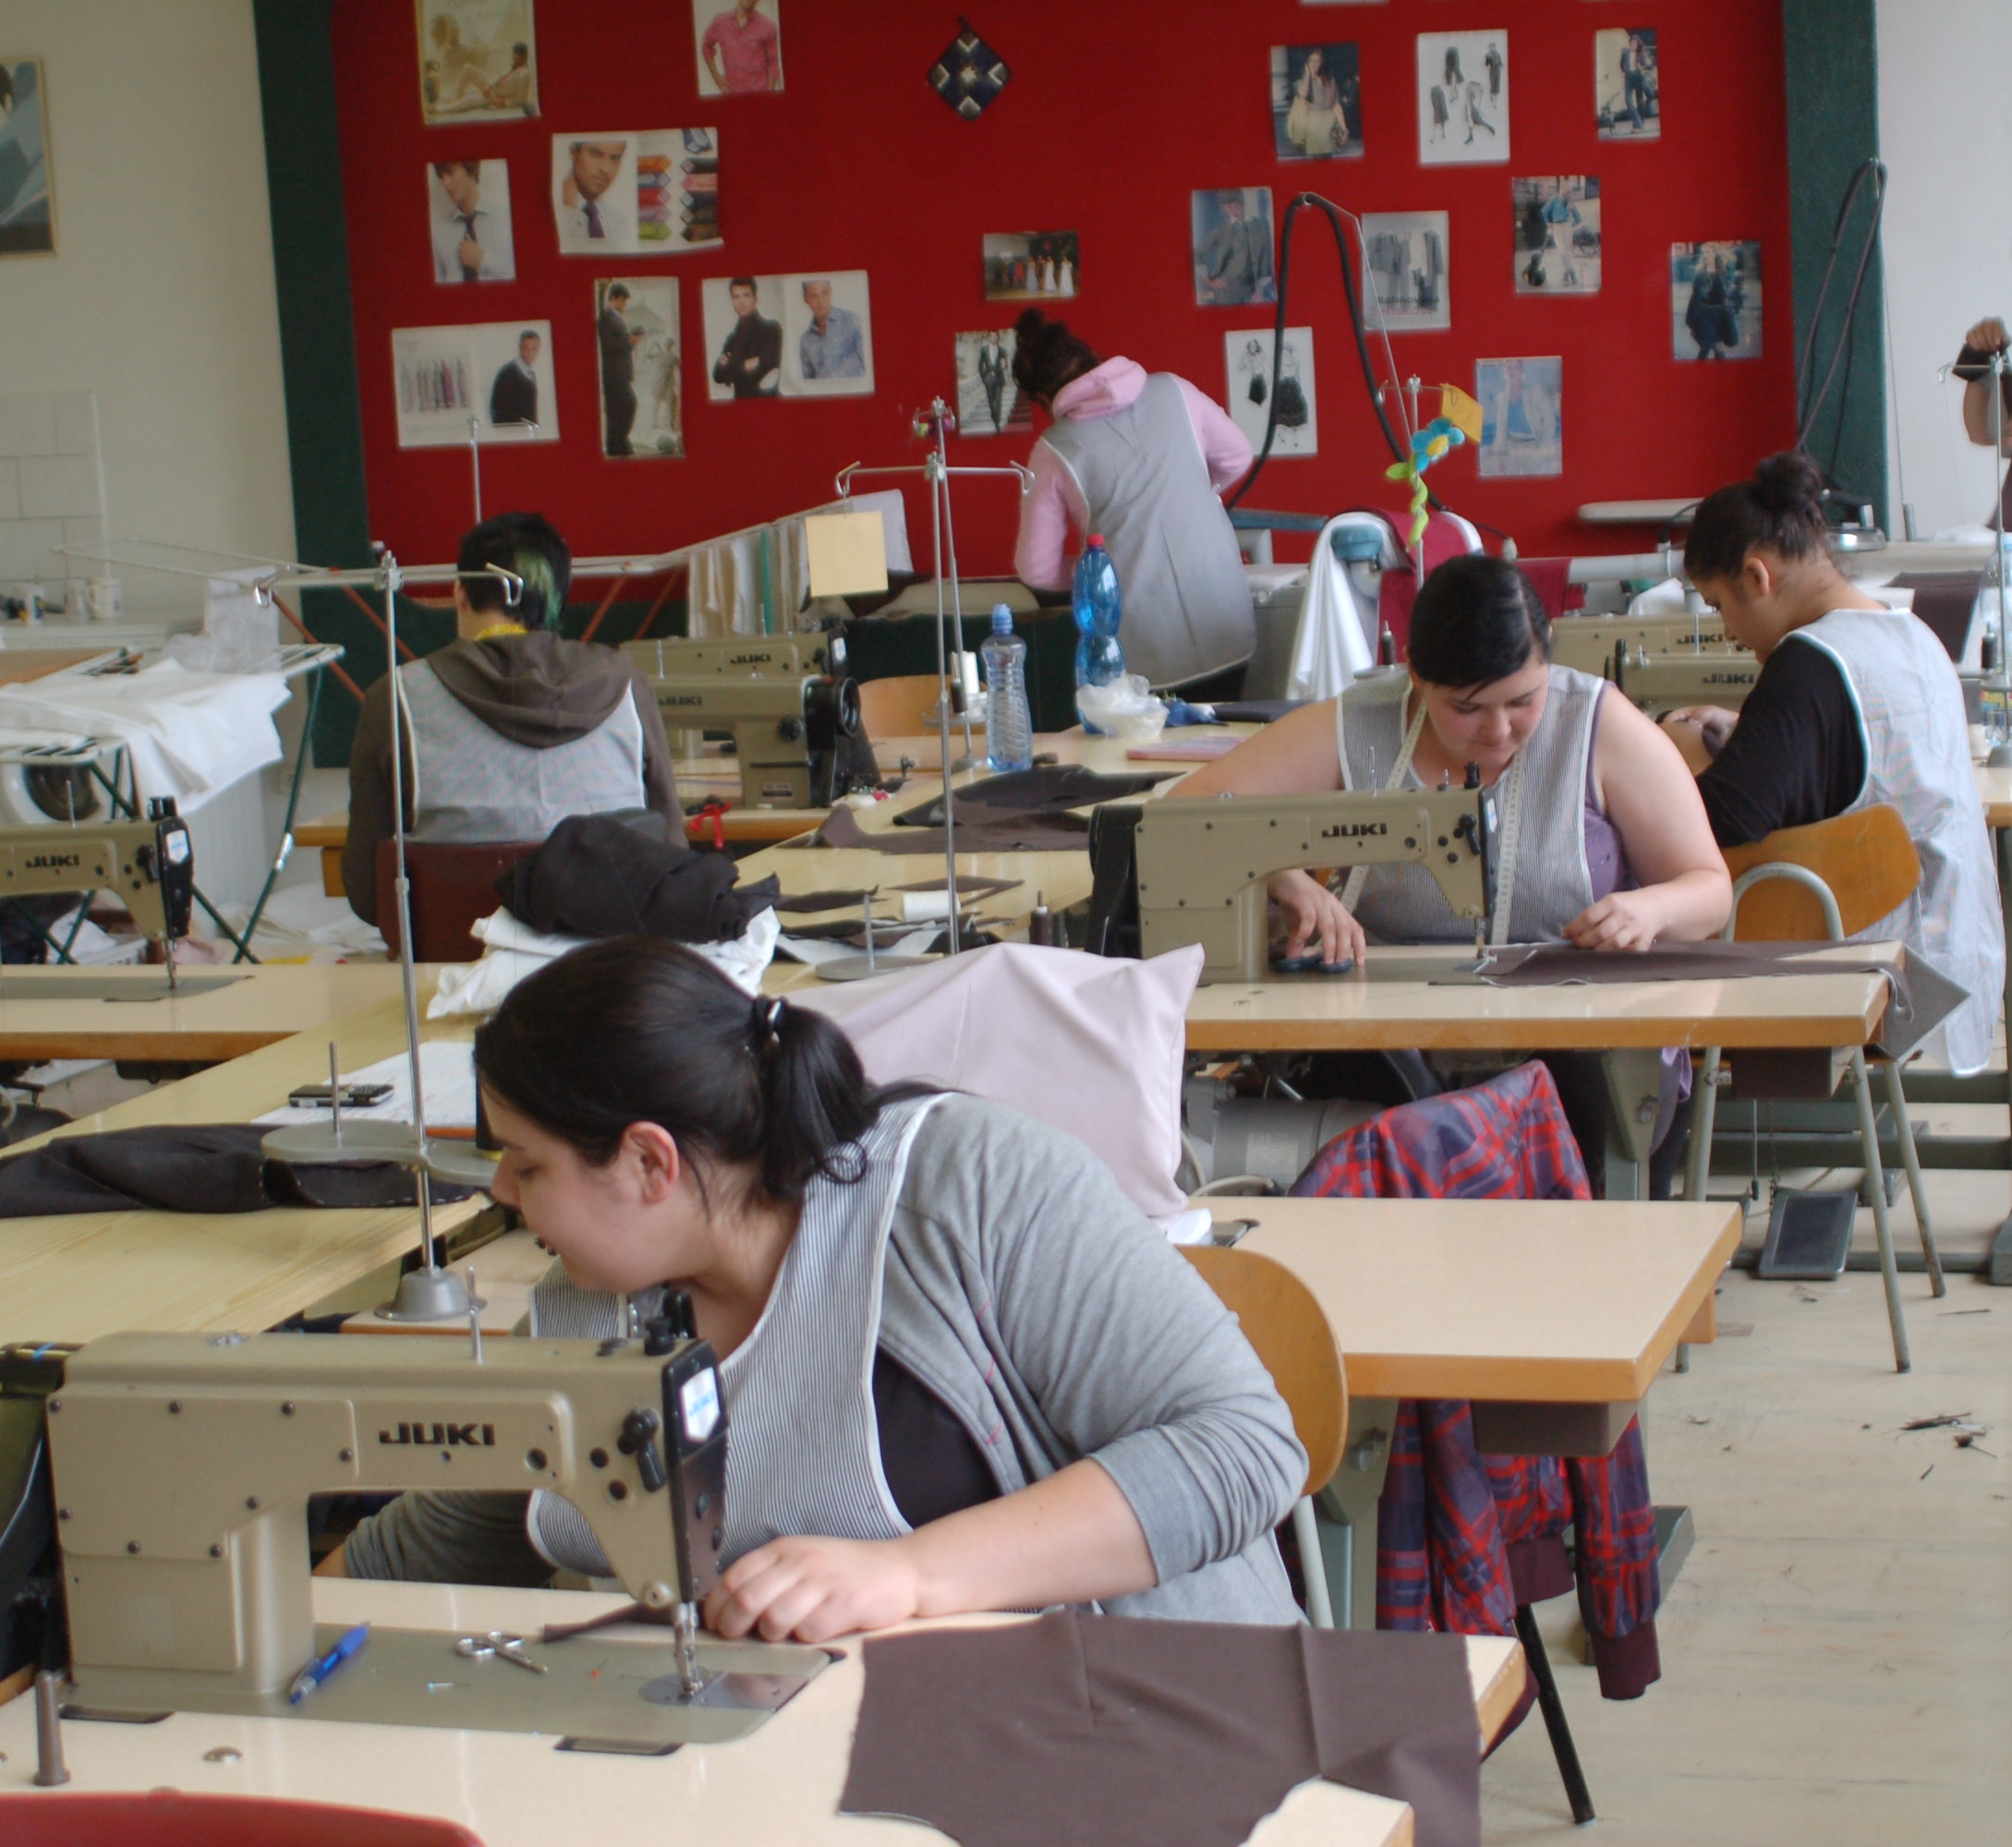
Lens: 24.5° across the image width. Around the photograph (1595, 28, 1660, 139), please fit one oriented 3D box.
[{"bbox_3d":[1.420,-1.913,10.553,0.140,0.248,0.010,0,9,16],"label":"photograph"}]

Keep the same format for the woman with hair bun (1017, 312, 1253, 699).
[{"bbox_3d":[0.313,-0.603,10.002,0.530,1.520,0.500,-1,9,9],"label":"woman with hair bun"}]

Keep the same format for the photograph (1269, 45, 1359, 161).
[{"bbox_3d":[0.740,-1.945,10.959,0.211,0.265,0.010,-1,8,17],"label":"photograph"}]

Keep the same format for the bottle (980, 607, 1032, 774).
[{"bbox_3d":[0.001,-0.424,8.272,0.086,0.289,0.086,-3,8,0],"label":"bottle"}]

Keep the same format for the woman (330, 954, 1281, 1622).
[{"bbox_3d":[-0.096,0.581,3.307,0.660,1.180,0.660,5,11,44],"label":"woman"}]

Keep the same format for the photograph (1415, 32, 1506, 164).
[{"bbox_3d":[1.079,-1.941,10.885,0.215,0.308,0.010,-1,9,17],"label":"photograph"}]

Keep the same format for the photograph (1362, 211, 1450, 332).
[{"bbox_3d":[0.932,-1.517,10.762,0.205,0.268,0.010,0,9,16],"label":"photograph"}]

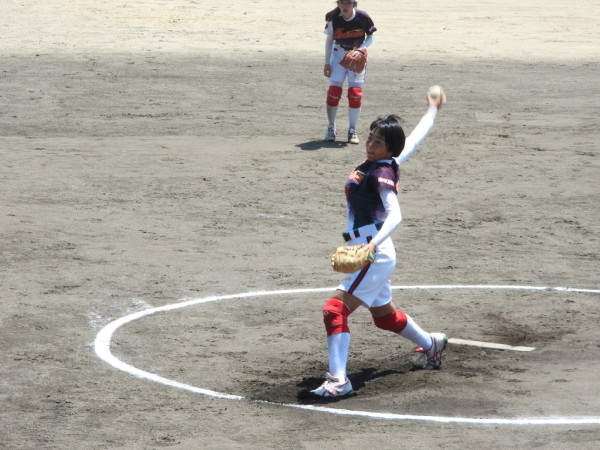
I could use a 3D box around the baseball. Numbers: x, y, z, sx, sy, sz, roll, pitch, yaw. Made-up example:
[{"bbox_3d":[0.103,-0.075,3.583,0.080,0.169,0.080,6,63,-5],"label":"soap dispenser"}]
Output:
[{"bbox_3d":[0.821,-0.807,18.850,0.090,0.090,0.090,1,8,0],"label":"baseball"}]

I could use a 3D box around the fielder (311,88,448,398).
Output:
[{"bbox_3d":[0.495,0.080,18.410,1.180,1.690,0.640,-4,9,-34],"label":"fielder"}]

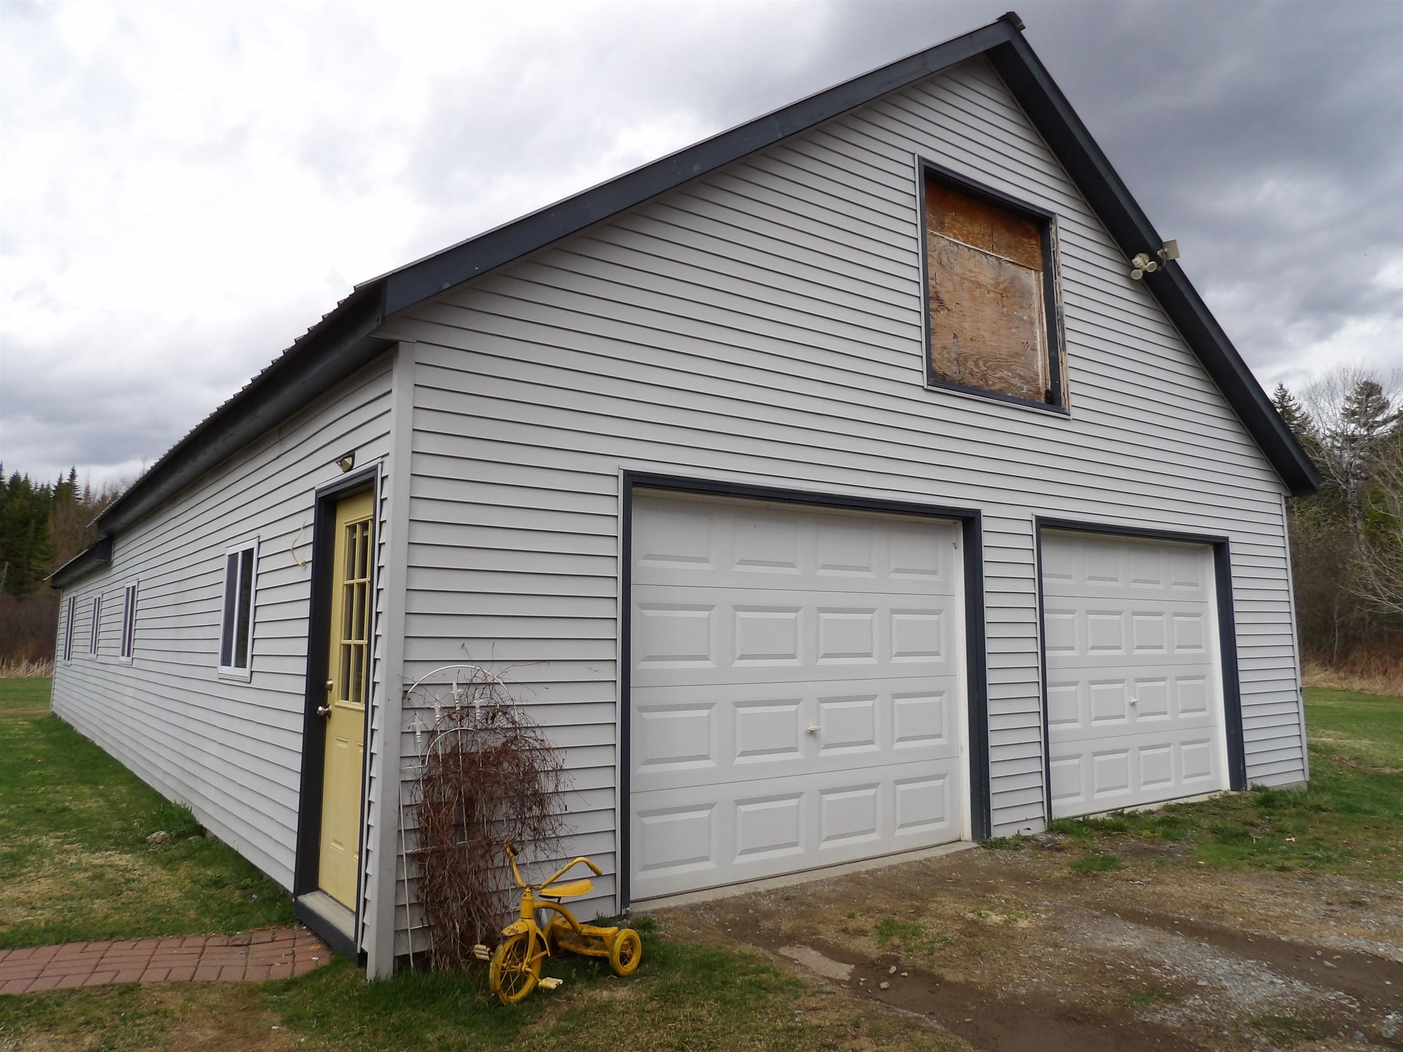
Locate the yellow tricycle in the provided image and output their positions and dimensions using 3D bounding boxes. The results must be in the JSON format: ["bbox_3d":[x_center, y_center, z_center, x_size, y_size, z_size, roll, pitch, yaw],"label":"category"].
[{"bbox_3d":[-0.609,1.551,3.900,0.450,0.570,0.700,-4,-8,31],"label":"yellow tricycle"}]

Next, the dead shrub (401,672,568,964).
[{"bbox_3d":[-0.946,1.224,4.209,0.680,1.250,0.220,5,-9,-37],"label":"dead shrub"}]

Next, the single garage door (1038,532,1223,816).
[{"bbox_3d":[3.477,1.128,7.786,2.740,2.140,0.100,5,-9,-37],"label":"single garage door"}]

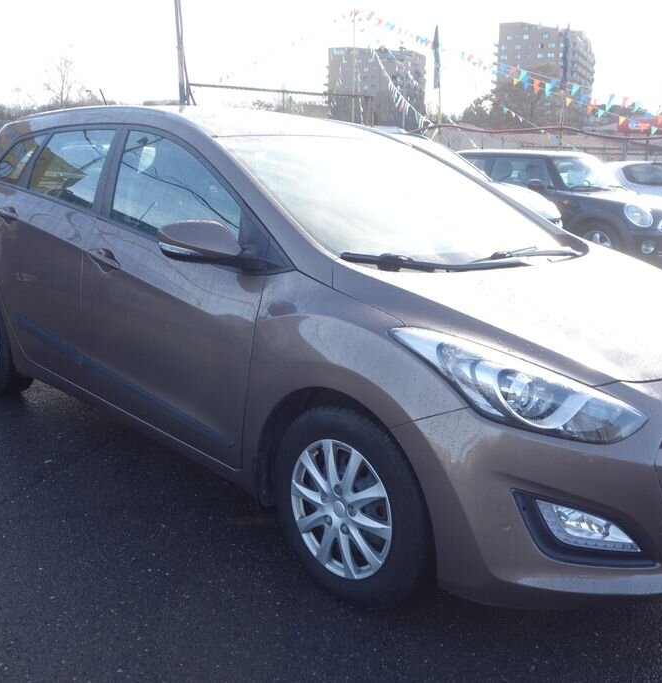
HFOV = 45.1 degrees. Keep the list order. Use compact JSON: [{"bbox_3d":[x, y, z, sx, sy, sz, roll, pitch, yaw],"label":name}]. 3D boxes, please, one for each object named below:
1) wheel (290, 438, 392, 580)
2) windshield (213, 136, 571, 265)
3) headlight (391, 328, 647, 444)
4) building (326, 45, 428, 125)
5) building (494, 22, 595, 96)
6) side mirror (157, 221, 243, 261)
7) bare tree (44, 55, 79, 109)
[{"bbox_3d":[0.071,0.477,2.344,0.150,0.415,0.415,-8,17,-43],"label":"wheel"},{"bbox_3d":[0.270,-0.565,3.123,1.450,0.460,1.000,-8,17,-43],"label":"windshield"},{"bbox_3d":[0.483,0.119,2.120,0.420,0.250,0.570,-11,17,-43],"label":"headlight"},{"bbox_3d":[15.300,-81.400,274.000,28.000,36.000,18.000,-6,14,-28],"label":"building"},{"bbox_3d":[69.084,-81.510,262.664,27.000,44.000,20.000,6,13,20],"label":"building"},{"bbox_3d":[-0.415,-0.326,2.575,0.220,0.145,0.170,-11,17,-43],"label":"side mirror"},{"bbox_3d":[-25.480,-21.218,76.219,3.600,11.500,3.600,-3,13,-19],"label":"bare tree"}]

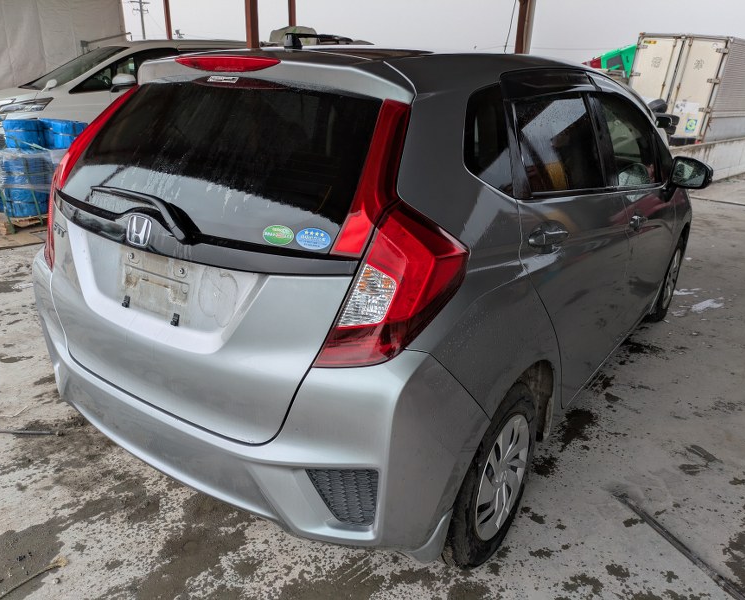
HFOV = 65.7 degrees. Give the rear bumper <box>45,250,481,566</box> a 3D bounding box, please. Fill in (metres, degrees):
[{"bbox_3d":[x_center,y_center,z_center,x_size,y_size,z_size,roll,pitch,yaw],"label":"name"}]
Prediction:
[{"bbox_3d":[-0.491,0.223,1.736,1.670,0.620,0.370,15,24,33],"label":"rear bumper"}]

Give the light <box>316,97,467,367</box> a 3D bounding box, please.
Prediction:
[{"bbox_3d":[0.056,-0.141,1.232,0.300,0.555,0.380,15,24,33],"label":"light"}]

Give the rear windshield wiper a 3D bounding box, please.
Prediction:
[{"bbox_3d":[-0.616,-0.231,1.502,0.440,0.110,0.075,15,24,33],"label":"rear windshield wiper"}]

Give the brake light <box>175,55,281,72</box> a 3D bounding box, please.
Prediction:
[{"bbox_3d":[-0.391,-0.627,1.535,0.405,0.050,0.045,15,24,33],"label":"brake light"}]

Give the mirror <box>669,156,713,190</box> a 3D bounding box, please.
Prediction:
[{"bbox_3d":[1.539,-0.614,2.780,0.210,0.160,0.130,15,24,33],"label":"mirror"}]

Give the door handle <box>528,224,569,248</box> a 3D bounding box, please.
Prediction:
[{"bbox_3d":[0.460,-0.163,1.502,0.050,0.055,0.205,15,24,33],"label":"door handle"}]

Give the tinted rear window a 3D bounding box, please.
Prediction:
[{"bbox_3d":[-0.447,-0.399,1.547,1.120,0.440,0.090,15,-13,33],"label":"tinted rear window"}]

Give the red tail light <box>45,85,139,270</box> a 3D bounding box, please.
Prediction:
[{"bbox_3d":[-0.971,-0.425,1.924,0.300,0.555,0.380,15,24,33],"label":"red tail light"}]

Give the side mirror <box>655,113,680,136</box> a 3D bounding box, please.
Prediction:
[{"bbox_3d":[3.225,-1.915,6.300,0.220,0.220,0.140,15,24,33],"label":"side mirror"}]

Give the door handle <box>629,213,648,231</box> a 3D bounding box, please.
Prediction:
[{"bbox_3d":[1.086,-0.315,2.341,0.050,0.050,0.190,15,24,33],"label":"door handle"}]

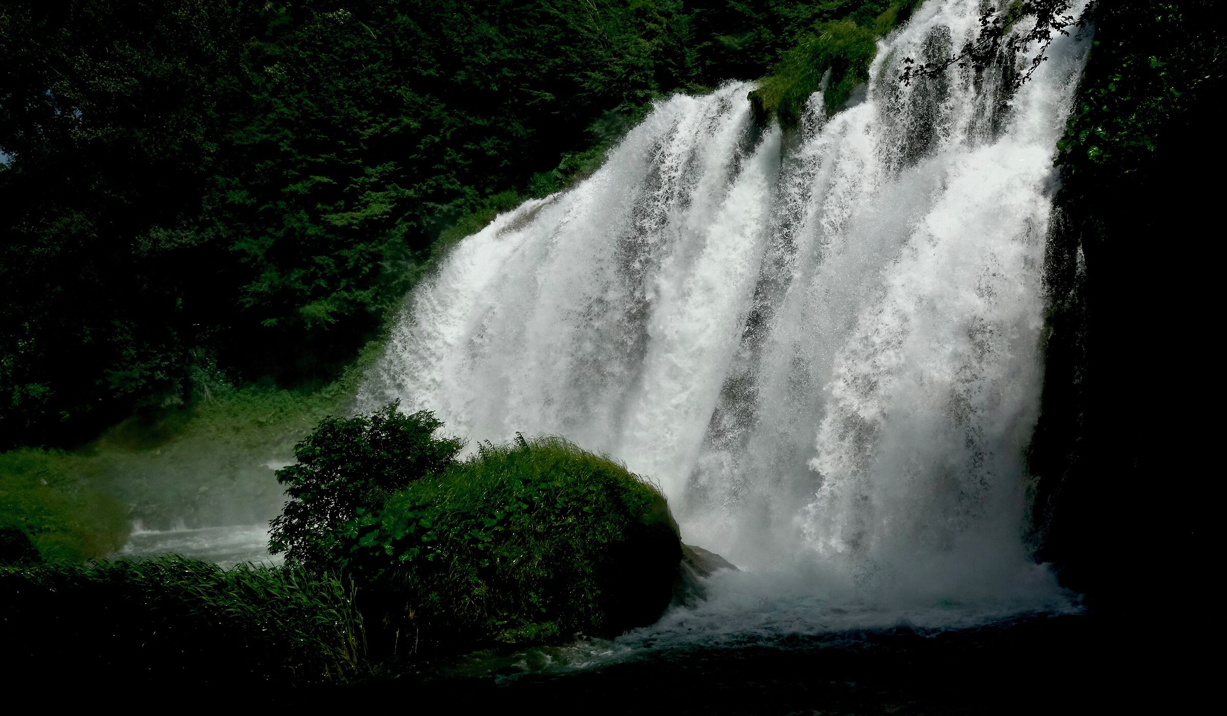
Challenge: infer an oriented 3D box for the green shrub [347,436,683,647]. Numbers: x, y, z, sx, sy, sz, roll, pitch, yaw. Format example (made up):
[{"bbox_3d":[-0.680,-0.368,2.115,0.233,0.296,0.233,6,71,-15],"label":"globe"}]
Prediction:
[{"bbox_3d":[-1.763,3.271,21.800,5.900,3.600,4.400,0,-6,0],"label":"green shrub"}]

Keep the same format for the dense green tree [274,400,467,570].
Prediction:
[{"bbox_3d":[-4.588,2.423,22.800,3.500,3.200,3.000,0,-6,0],"label":"dense green tree"}]

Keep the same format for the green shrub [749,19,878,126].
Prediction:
[{"bbox_3d":[5.051,-7.219,31.000,3.400,2.500,2.400,-3,-7,30],"label":"green shrub"}]

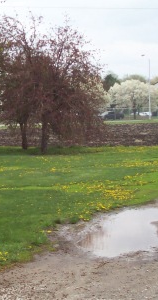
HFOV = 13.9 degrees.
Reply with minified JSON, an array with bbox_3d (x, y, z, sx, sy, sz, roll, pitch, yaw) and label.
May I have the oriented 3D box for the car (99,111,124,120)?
[{"bbox_3d":[5.570,-5.870,111.000,4.450,1.480,1.780,-3,4,-31],"label":"car"}]

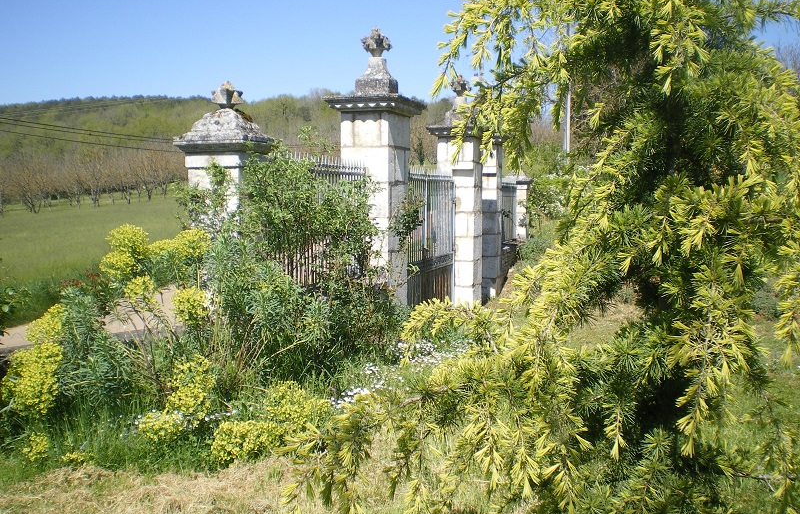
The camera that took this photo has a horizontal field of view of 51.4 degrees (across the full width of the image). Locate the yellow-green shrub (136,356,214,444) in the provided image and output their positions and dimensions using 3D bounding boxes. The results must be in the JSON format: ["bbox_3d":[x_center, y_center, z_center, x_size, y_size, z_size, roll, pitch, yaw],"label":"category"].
[{"bbox_3d":[-1.524,0.961,5.650,0.510,0.580,0.460,0,4,0],"label":"yellow-green shrub"}]

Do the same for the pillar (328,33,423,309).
[{"bbox_3d":[-0.257,-0.729,9.072,0.820,3.460,0.900,2,4,19],"label":"pillar"}]

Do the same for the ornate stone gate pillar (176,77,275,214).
[{"bbox_3d":[-1.284,-0.092,6.135,0.570,2.380,0.500,2,4,19],"label":"ornate stone gate pillar"}]

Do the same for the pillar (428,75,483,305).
[{"bbox_3d":[0.892,-0.952,12.402,0.810,3.460,0.850,2,4,19],"label":"pillar"}]

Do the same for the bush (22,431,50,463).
[{"bbox_3d":[-2.228,1.168,5.100,0.170,0.190,0.160,0,4,0],"label":"bush"}]

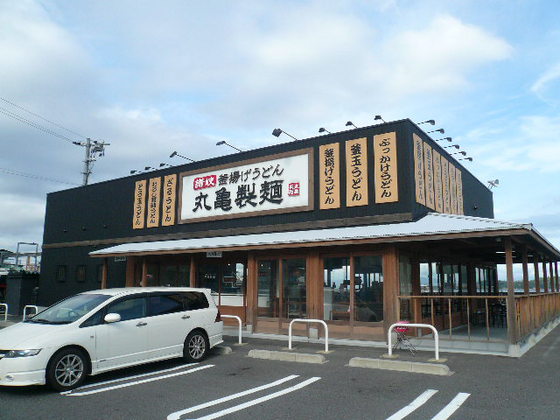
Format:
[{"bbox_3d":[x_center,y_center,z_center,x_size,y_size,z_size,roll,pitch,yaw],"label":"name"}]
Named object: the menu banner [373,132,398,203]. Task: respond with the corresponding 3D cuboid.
[{"bbox_3d":[3.084,-1.233,13.254,0.690,2.060,0.080,-6,-11,35],"label":"menu banner"}]

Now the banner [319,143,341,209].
[{"bbox_3d":[1.574,-1.077,14.390,0.725,2.099,0.060,-6,-12,34],"label":"banner"}]

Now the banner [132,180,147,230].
[{"bbox_3d":[-6.103,-0.210,19.689,0.696,2.099,0.060,-6,-12,34],"label":"banner"}]

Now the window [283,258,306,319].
[{"bbox_3d":[0.417,2.289,13.178,0.802,1.719,0.060,-6,-12,34],"label":"window"}]

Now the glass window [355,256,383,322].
[{"bbox_3d":[2.316,2.058,11.809,0.762,1.669,0.060,-6,-12,34],"label":"glass window"}]

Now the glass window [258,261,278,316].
[{"bbox_3d":[-0.365,2.366,13.727,0.780,1.670,0.100,-6,-11,35],"label":"glass window"}]

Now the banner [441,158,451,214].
[{"bbox_3d":[5.837,-0.795,15.769,0.080,2.060,0.740,-6,-11,34],"label":"banner"}]

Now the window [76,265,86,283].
[{"bbox_3d":[-9.401,3.046,21.454,0.760,0.820,0.100,-6,-11,35],"label":"window"}]

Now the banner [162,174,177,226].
[{"bbox_3d":[-4.552,-0.385,18.618,0.701,2.099,0.060,-6,-12,34],"label":"banner"}]

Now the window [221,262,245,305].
[{"bbox_3d":[-1.695,2.624,16.052,1.120,1.540,0.100,-6,-11,35],"label":"window"}]

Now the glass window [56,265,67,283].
[{"bbox_3d":[-10.831,3.164,22.496,0.809,0.863,0.080,-6,-12,34],"label":"glass window"}]

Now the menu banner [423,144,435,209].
[{"bbox_3d":[4.758,-1.073,14.325,0.060,2.099,0.740,-6,-12,34],"label":"menu banner"}]

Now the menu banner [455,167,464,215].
[{"bbox_3d":[6.927,-0.538,17.304,0.080,2.060,0.740,-6,-11,34],"label":"menu banner"}]

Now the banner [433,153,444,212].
[{"bbox_3d":[5.298,-0.922,15.009,0.080,2.060,0.740,-6,-11,34],"label":"banner"}]

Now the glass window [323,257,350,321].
[{"bbox_3d":[1.560,2.152,12.396,0.840,1.740,0.100,-6,-11,35],"label":"glass window"}]

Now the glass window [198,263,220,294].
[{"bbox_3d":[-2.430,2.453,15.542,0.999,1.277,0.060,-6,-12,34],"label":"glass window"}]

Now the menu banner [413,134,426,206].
[{"bbox_3d":[4.220,-1.205,13.568,0.060,2.099,0.740,-6,-12,34],"label":"menu banner"}]

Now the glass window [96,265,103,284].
[{"bbox_3d":[-8.050,2.896,20.520,0.760,0.820,0.100,-6,-11,35],"label":"glass window"}]

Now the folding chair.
[{"bbox_3d":[2.849,2.937,10.411,0.420,0.710,0.420,-6,-12,34],"label":"folding chair"}]

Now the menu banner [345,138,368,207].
[{"bbox_3d":[2.338,-1.146,13.769,0.710,2.070,0.080,-6,-11,35],"label":"menu banner"}]

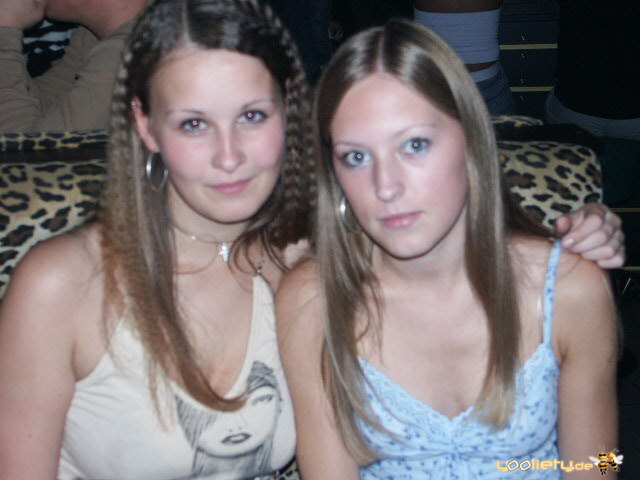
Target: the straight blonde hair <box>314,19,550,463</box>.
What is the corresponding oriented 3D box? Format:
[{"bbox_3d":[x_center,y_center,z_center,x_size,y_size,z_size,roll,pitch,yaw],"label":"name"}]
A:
[{"bbox_3d":[0.130,-0.017,1.170,0.225,0.422,0.250,0,11,14],"label":"straight blonde hair"}]

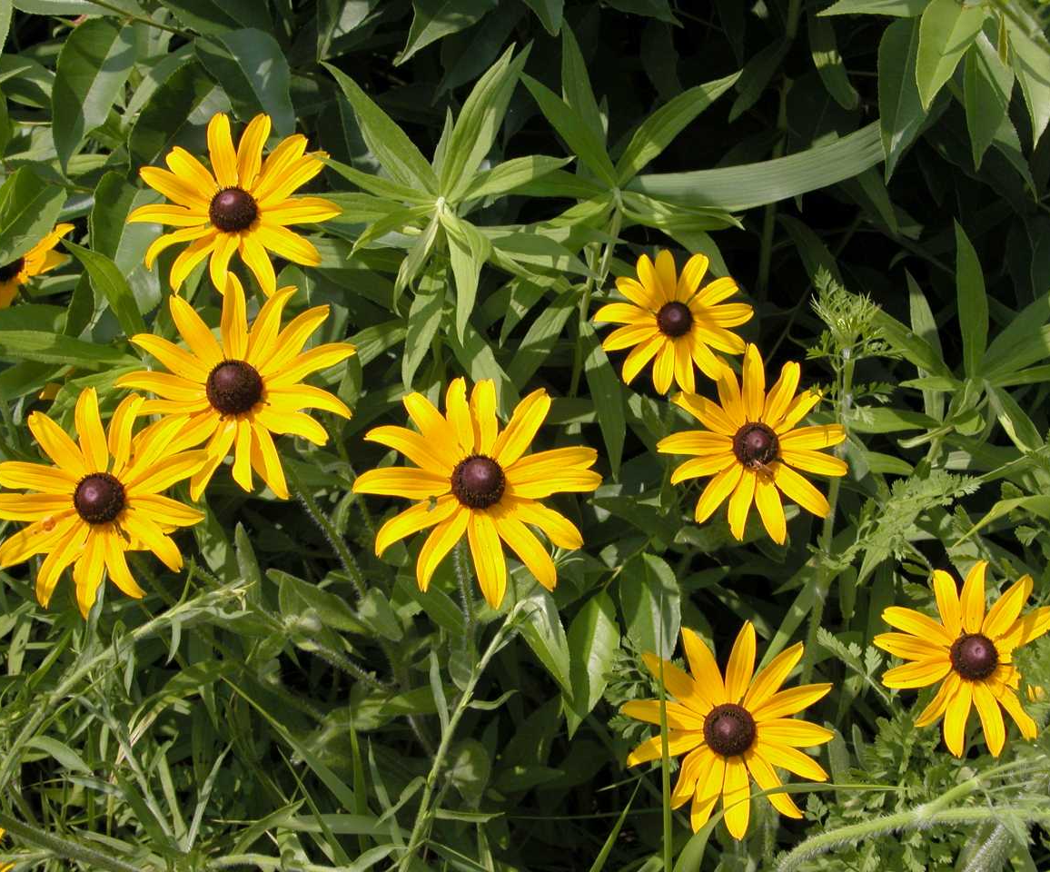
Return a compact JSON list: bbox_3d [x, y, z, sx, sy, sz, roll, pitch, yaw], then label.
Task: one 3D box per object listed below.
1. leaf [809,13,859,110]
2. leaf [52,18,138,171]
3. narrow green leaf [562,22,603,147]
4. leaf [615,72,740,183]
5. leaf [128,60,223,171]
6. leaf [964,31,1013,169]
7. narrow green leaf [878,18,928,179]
[{"bbox_3d":[0.162,-0.196,0.870,0.015,0.012,0.063,-13,71,-6],"label":"leaf"},{"bbox_3d":[-0.188,-0.150,0.738,0.032,0.016,0.081,13,72,10],"label":"leaf"},{"bbox_3d":[0.029,-0.159,0.785,0.016,0.010,0.087,-13,70,-6],"label":"narrow green leaf"},{"bbox_3d":[0.061,-0.122,0.662,0.015,0.011,0.080,48,64,-4],"label":"leaf"},{"bbox_3d":[-0.139,-0.126,0.665,0.022,0.054,0.012,30,-11,-15],"label":"leaf"},{"bbox_3d":[0.190,-0.138,0.690,0.019,0.057,0.012,3,0,15],"label":"leaf"},{"bbox_3d":[0.165,-0.148,0.730,0.025,0.014,0.083,9,76,15],"label":"narrow green leaf"}]

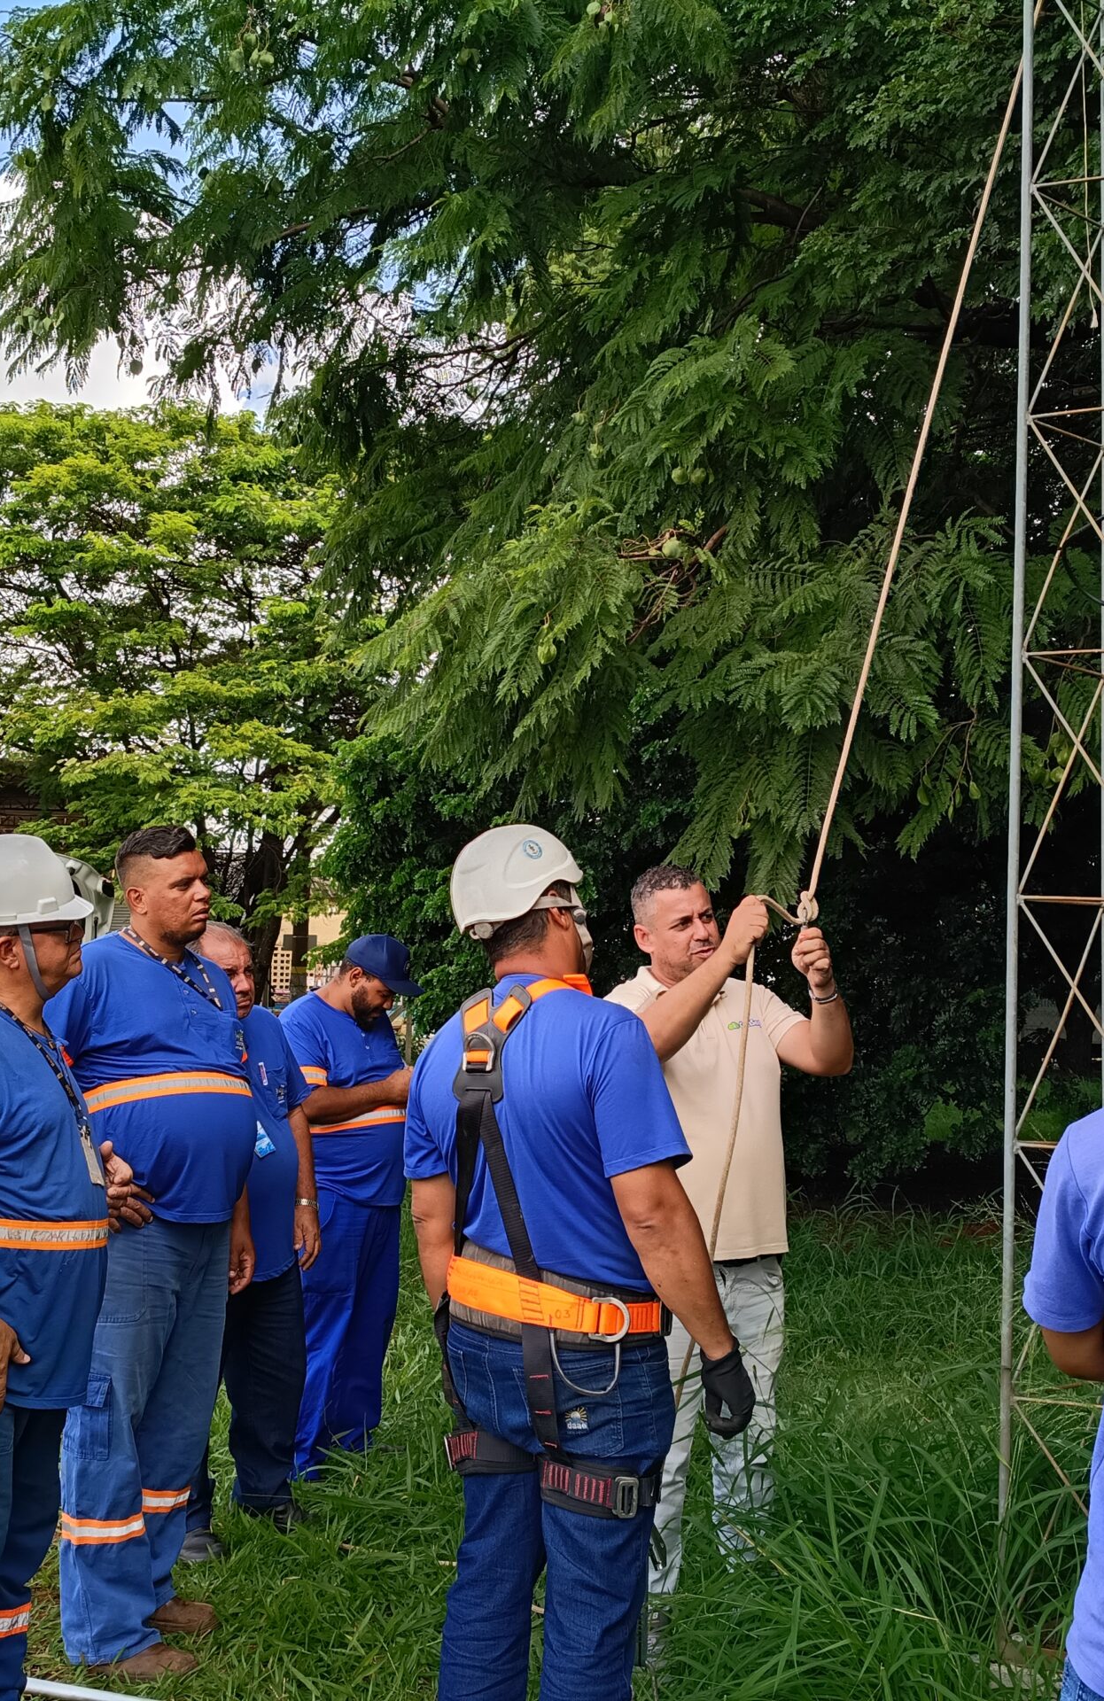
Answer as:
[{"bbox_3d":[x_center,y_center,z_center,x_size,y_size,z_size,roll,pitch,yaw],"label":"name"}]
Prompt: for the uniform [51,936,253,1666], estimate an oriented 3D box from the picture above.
[{"bbox_3d":[-0.867,0.975,3.845,0.400,1.540,0.550,0,-5,20],"label":"uniform"}]

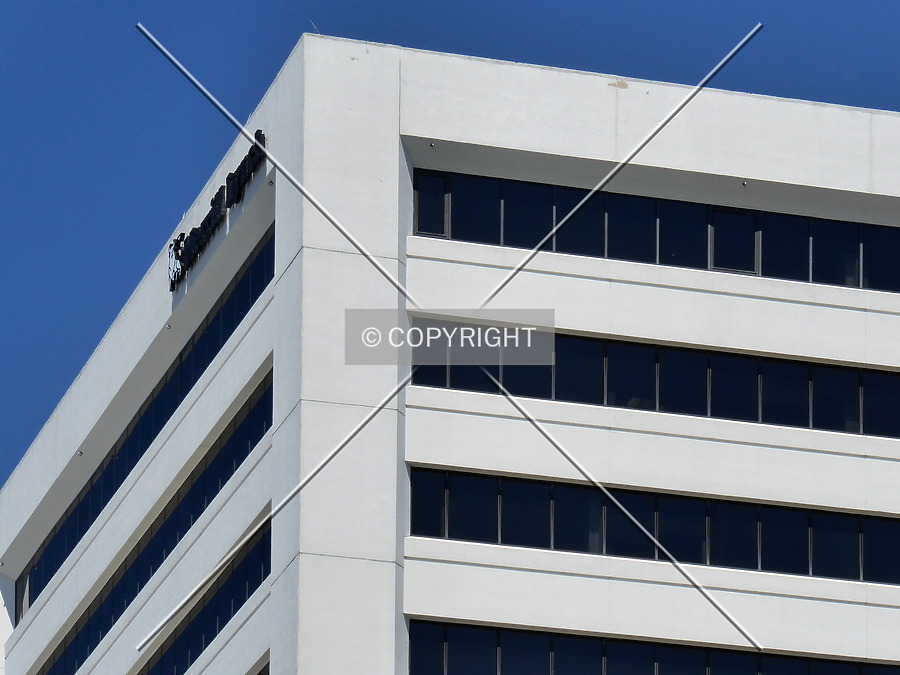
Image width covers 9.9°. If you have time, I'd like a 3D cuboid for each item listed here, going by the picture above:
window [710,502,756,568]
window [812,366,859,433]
[{"bbox_3d":[7.393,5.156,136.097,1.271,1.704,0.120,6,-21,-15],"label":"window"},{"bbox_3d":[10.000,1.635,134.884,1.232,1.750,0.120,7,-22,-16],"label":"window"}]

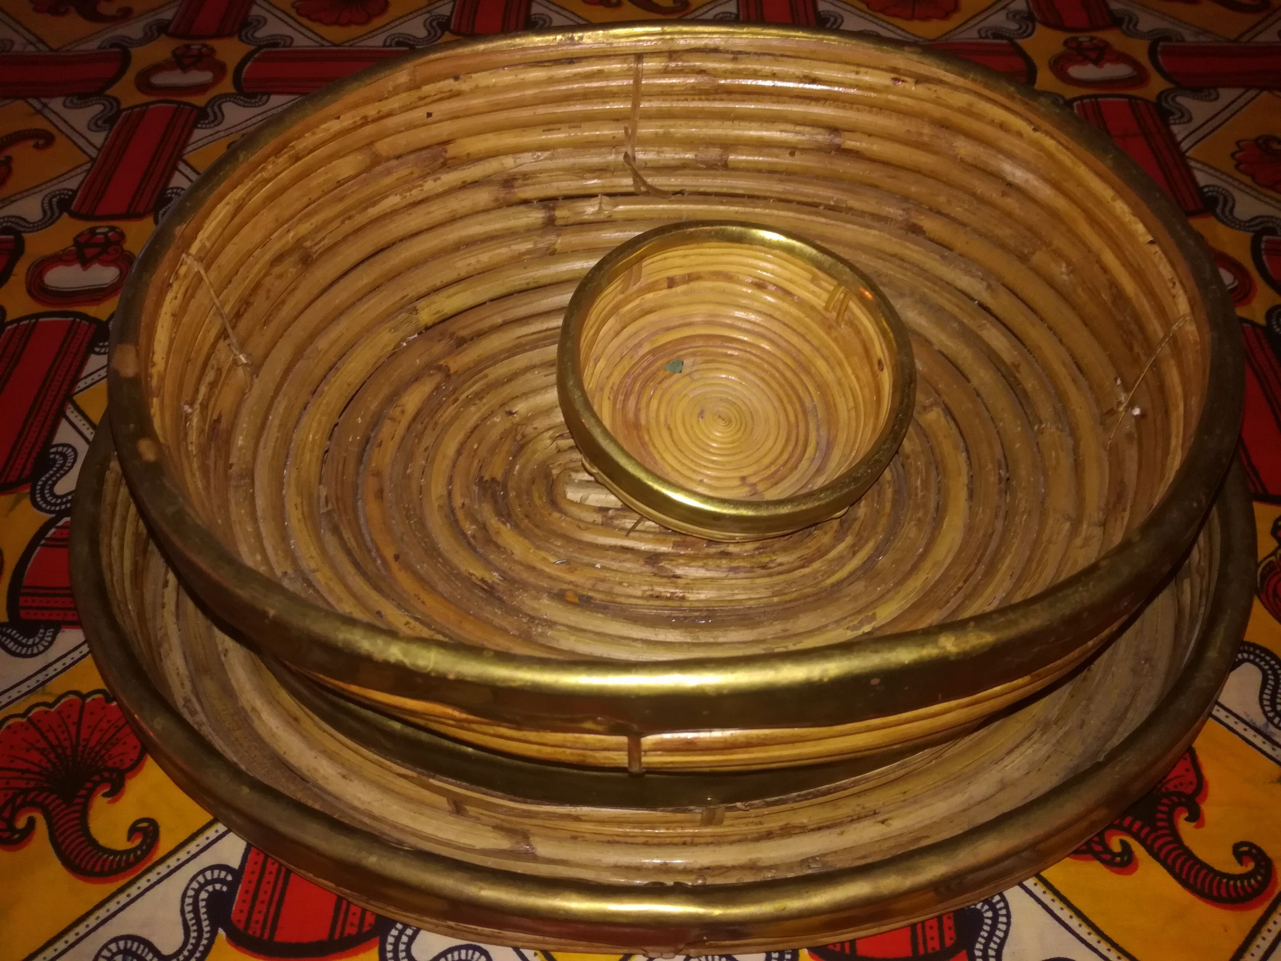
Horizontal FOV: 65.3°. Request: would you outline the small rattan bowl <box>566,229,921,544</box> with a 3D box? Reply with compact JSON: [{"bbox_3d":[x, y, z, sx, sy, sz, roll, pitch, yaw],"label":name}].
[{"bbox_3d":[0.039,-0.039,0.439,0.150,0.055,0.150,3,58,0],"label":"small rattan bowl"}]

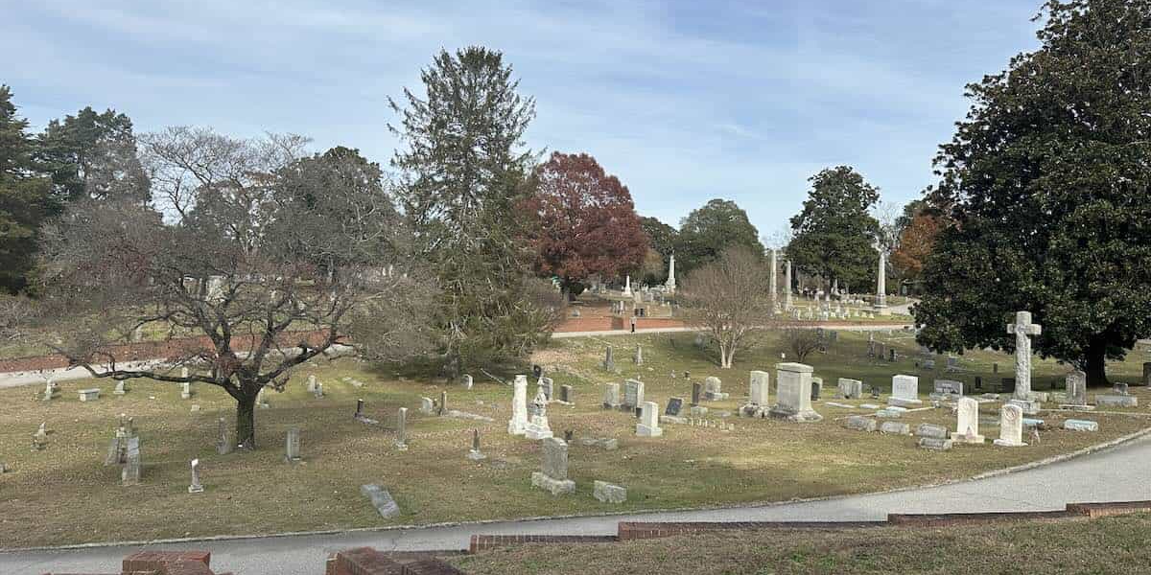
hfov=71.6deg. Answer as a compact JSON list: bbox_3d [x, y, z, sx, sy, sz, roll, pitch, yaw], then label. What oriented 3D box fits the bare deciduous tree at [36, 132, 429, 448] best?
[{"bbox_3d":[-8.220,0.030,19.300,9.320,7.660,8.390,1,0,0],"label":"bare deciduous tree"}]

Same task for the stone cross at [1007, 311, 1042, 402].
[{"bbox_3d":[10.279,1.567,18.315,0.210,2.057,0.660,1,1,-43],"label":"stone cross"}]

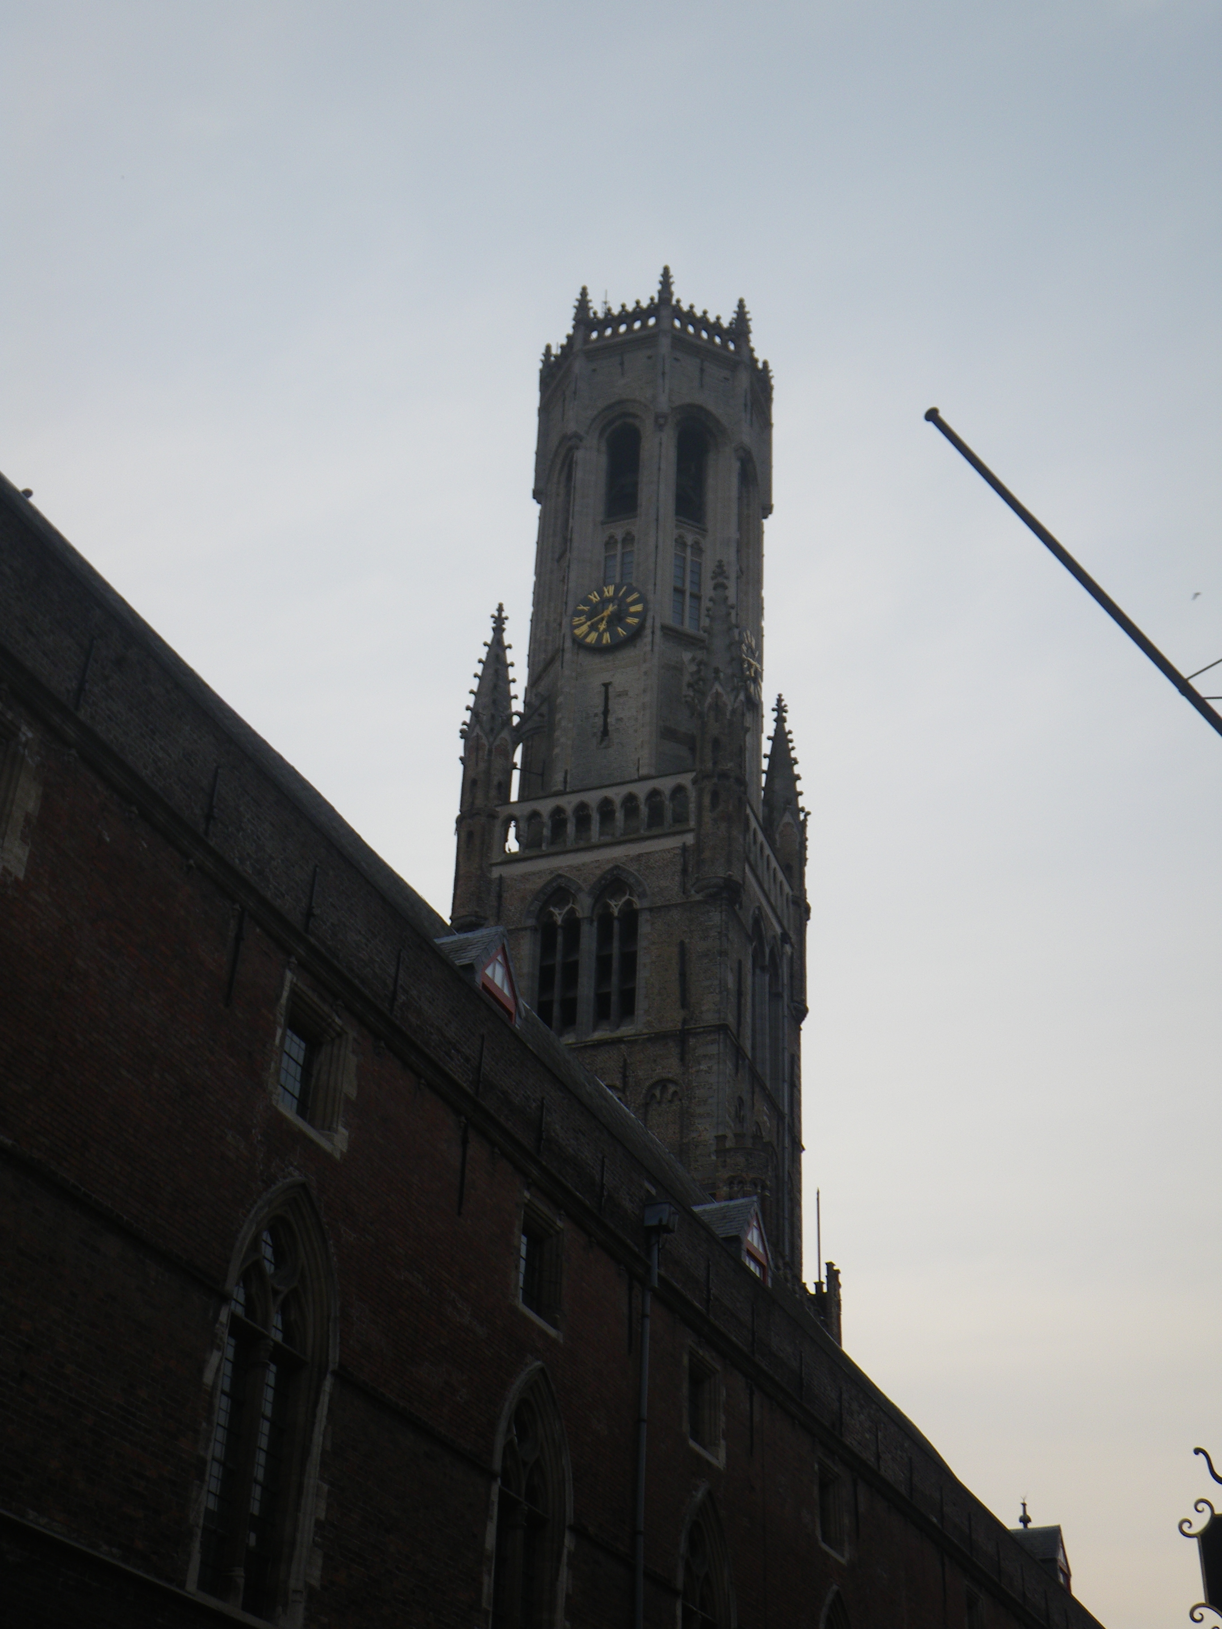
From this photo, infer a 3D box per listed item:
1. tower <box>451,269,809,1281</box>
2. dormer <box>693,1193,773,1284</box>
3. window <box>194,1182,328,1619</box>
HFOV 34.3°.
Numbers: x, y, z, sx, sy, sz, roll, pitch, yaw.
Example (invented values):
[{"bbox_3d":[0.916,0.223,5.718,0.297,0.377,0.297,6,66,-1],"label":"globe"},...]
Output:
[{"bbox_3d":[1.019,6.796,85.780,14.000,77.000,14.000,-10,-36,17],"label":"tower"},{"bbox_3d":[1.568,6.003,27.497,1.050,1.300,1.250,-12,-37,21],"label":"dormer"},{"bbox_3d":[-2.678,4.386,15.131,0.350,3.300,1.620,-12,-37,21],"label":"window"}]

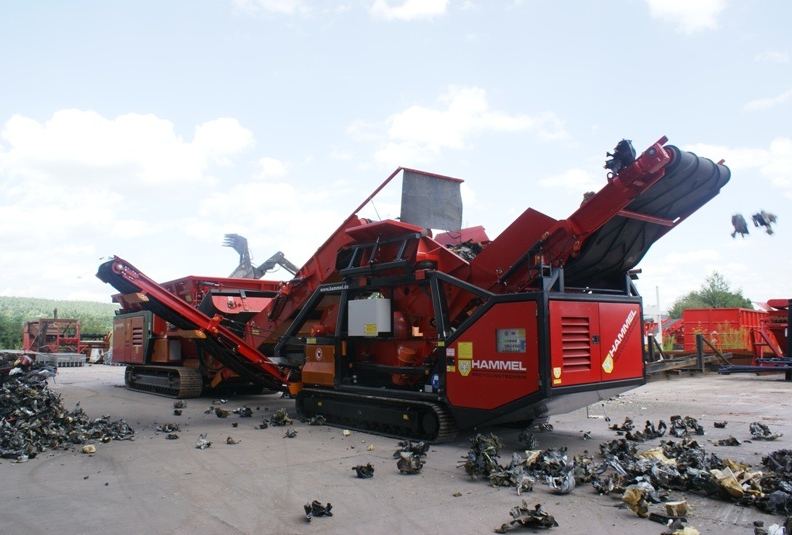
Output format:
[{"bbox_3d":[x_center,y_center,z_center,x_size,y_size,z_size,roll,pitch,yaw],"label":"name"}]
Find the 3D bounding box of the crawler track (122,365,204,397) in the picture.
[{"bbox_3d":[-7.244,3.457,18.557,0.580,0.850,4.100,5,-8,-42],"label":"crawler track"}]

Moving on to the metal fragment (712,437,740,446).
[{"bbox_3d":[4.974,2.616,9.032,0.380,0.130,0.260,-3,-7,19],"label":"metal fragment"}]

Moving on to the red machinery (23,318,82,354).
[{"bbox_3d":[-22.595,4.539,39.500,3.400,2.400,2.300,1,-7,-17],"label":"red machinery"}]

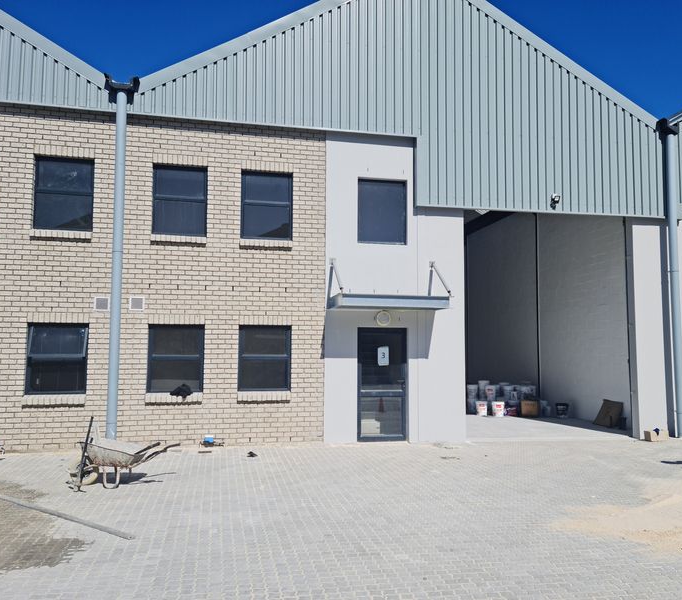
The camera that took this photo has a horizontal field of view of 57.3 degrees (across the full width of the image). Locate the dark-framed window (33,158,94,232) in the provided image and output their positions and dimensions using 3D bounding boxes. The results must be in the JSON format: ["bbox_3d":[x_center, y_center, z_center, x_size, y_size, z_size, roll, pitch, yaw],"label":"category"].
[{"bbox_3d":[-4.720,-1.815,10.637,0.940,1.230,0.100,1,-5,-12],"label":"dark-framed window"}]

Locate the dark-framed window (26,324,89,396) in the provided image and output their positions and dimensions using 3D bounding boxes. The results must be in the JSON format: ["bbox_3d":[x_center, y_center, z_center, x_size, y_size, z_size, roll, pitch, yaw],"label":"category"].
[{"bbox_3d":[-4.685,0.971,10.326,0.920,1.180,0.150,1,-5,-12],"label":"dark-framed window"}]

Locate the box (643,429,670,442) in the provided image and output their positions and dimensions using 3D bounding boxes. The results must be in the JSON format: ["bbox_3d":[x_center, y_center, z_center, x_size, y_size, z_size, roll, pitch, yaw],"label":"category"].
[{"bbox_3d":[6.267,2.703,12.404,0.410,0.200,0.200,1,-5,-12],"label":"box"}]

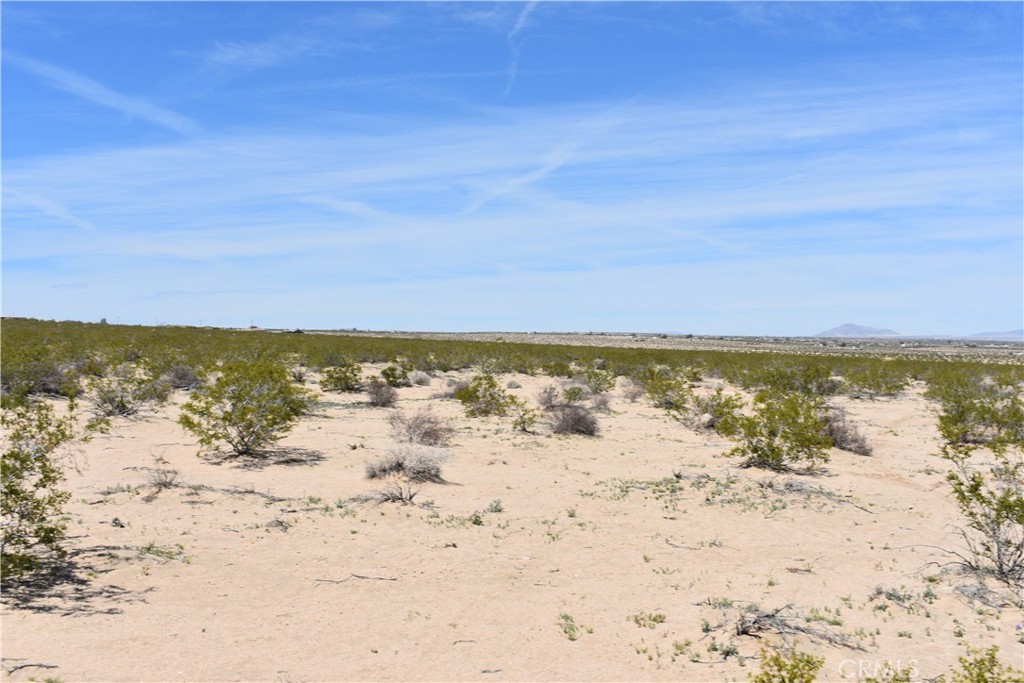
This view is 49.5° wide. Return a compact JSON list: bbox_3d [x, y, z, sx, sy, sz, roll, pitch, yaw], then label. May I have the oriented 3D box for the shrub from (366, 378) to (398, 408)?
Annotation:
[{"bbox_3d":[-2.893,1.145,24.896,0.696,0.583,0.661,0,0,0],"label":"shrub"}]

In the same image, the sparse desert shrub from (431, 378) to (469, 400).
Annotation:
[{"bbox_3d":[-1.520,1.195,27.904,0.956,0.478,0.812,0,0,0],"label":"sparse desert shrub"}]

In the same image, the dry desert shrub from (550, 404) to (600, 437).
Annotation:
[{"bbox_3d":[1.003,1.268,17.800,0.755,0.498,0.720,0,0,0],"label":"dry desert shrub"}]

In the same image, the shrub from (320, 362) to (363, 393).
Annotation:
[{"bbox_3d":[-4.902,1.057,31.894,1.207,0.791,1.087,1,0,0],"label":"shrub"}]

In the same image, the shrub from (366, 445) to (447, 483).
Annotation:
[{"bbox_3d":[-1.198,1.390,12.535,0.915,0.407,0.824,1,0,0],"label":"shrub"}]

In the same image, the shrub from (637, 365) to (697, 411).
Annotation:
[{"bbox_3d":[4.023,1.226,28.792,1.479,1.103,1.331,1,0,0],"label":"shrub"}]

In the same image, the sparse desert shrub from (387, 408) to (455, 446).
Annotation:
[{"bbox_3d":[-1.363,1.299,16.800,0.984,0.568,0.886,1,0,0],"label":"sparse desert shrub"}]

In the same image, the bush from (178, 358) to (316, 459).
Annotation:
[{"bbox_3d":[-3.568,0.863,14.957,1.820,1.241,1.638,0,0,0],"label":"bush"}]

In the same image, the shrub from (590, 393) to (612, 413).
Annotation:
[{"bbox_3d":[2.165,1.474,26.690,0.505,0.445,0.455,1,0,0],"label":"shrub"}]

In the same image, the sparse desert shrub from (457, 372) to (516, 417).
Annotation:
[{"bbox_3d":[-0.552,1.070,22.387,1.130,0.807,0.961,0,0,0],"label":"sparse desert shrub"}]

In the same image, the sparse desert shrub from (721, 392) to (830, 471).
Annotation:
[{"bbox_3d":[3.353,1.095,14.045,1.418,0.924,1.276,0,0,0],"label":"sparse desert shrub"}]

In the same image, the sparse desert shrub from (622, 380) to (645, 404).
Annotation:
[{"bbox_3d":[3.476,1.445,31.739,0.601,0.601,0.541,1,0,0],"label":"sparse desert shrub"}]

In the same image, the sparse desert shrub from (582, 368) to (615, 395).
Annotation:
[{"bbox_3d":[2.496,1.121,31.077,0.868,0.672,0.782,0,0,0],"label":"sparse desert shrub"}]

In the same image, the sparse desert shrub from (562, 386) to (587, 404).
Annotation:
[{"bbox_3d":[1.455,1.257,25.585,0.577,0.438,0.519,0,0,0],"label":"sparse desert shrub"}]

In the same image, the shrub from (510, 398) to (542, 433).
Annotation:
[{"bbox_3d":[0.255,1.223,18.712,0.557,0.557,0.501,0,0,0],"label":"shrub"}]

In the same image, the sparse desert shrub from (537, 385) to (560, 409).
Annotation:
[{"bbox_3d":[0.817,1.212,24.436,0.507,0.529,0.481,0,0,0],"label":"sparse desert shrub"}]

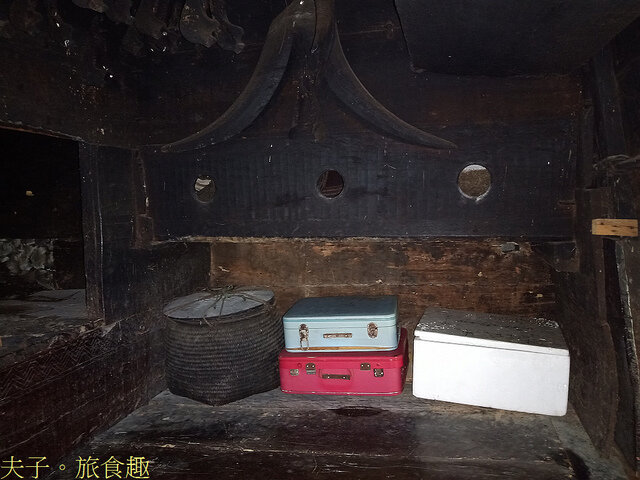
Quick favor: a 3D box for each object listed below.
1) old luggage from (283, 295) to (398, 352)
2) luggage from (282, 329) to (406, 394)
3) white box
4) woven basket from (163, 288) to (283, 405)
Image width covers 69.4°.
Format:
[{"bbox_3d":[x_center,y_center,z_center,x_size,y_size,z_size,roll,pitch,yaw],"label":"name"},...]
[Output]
[{"bbox_3d":[0.111,0.377,2.122,0.482,0.151,0.334,-1,8,9],"label":"old luggage"},{"bbox_3d":[0.117,0.543,2.096,0.515,0.171,0.342,-1,8,9],"label":"luggage"},{"bbox_3d":[0.709,0.491,1.952,0.559,0.262,0.380,1,8,21],"label":"white box"},{"bbox_3d":[-0.429,0.468,2.126,0.514,0.360,0.514,-2,8,0],"label":"woven basket"}]

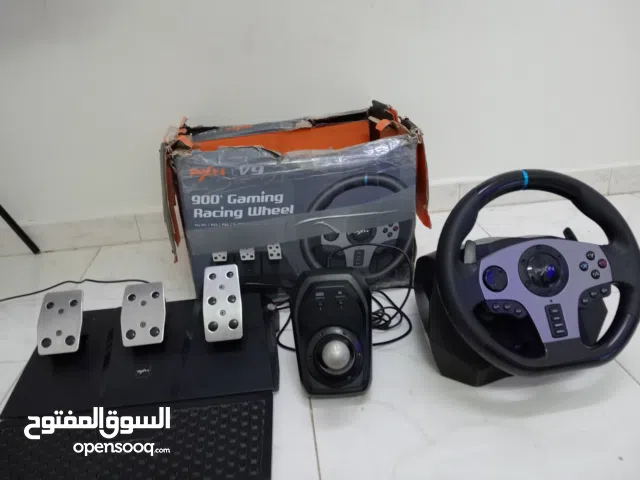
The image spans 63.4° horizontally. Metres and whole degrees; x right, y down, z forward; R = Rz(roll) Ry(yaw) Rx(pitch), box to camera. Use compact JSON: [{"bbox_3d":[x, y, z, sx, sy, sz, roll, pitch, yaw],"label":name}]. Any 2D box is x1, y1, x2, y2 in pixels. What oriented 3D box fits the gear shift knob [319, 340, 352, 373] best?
[{"bbox_3d":[0.023,0.162,0.720,0.040,0.040,0.040,-6,26,-5],"label":"gear shift knob"}]

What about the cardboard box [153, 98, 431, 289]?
[{"bbox_3d":[-0.049,-0.081,1.083,0.445,0.310,0.272,-6,26,-5],"label":"cardboard box"}]

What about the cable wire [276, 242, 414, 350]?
[{"bbox_3d":[0.039,0.093,0.928,0.250,0.120,0.170,-6,26,-5],"label":"cable wire"}]

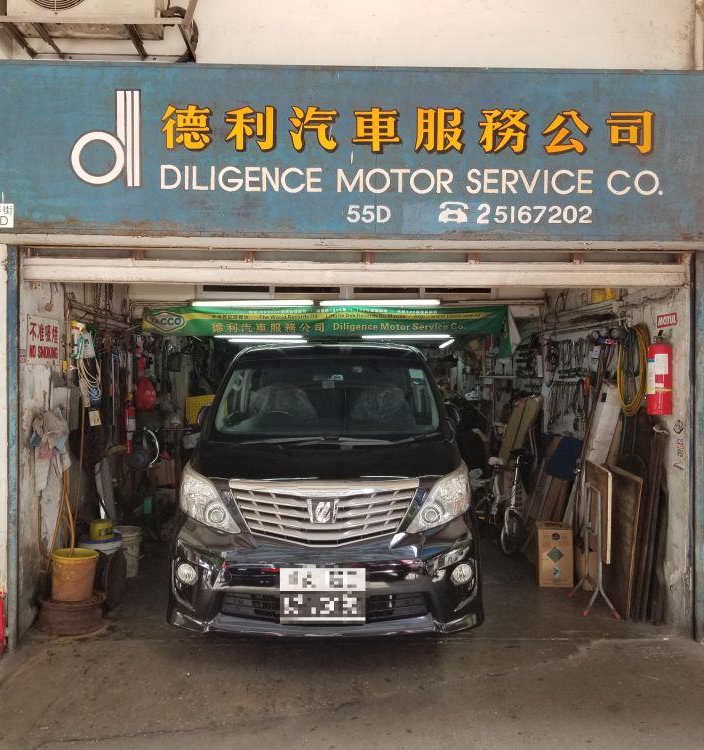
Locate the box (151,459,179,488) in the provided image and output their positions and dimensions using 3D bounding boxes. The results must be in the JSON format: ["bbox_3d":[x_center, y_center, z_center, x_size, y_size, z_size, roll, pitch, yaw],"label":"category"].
[{"bbox_3d":[-1.815,0.957,7.270,0.270,0.260,0.280,0,0,-11],"label":"box"}]

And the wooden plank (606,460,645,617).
[{"bbox_3d":[1.930,1.170,5.450,0.035,0.945,0.820,6,0,3],"label":"wooden plank"}]

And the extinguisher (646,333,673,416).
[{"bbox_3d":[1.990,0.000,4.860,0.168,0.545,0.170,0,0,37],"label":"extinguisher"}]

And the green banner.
[{"bbox_3d":[-0.280,-0.532,7.400,3.600,0.310,0.050,0,0,0],"label":"green banner"}]

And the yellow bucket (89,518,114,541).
[{"bbox_3d":[-1.835,1.133,5.500,0.187,0.130,0.187,0,0,0],"label":"yellow bucket"}]

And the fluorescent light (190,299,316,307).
[{"bbox_3d":[-0.970,-0.714,7.400,1.200,0.080,0.080,0,0,0],"label":"fluorescent light"}]

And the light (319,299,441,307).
[{"bbox_3d":[0.272,-0.714,7.400,1.200,0.080,0.080,0,0,0],"label":"light"}]

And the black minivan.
[{"bbox_3d":[-0.155,0.700,6.470,1.840,1.900,4.860,0,0,0],"label":"black minivan"}]

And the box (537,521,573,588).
[{"bbox_3d":[1.574,1.400,5.850,0.255,0.437,0.270,0,0,6],"label":"box"}]

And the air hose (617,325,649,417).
[{"bbox_3d":[1.990,-0.045,5.320,0.130,0.655,0.360,0,0,0],"label":"air hose"}]

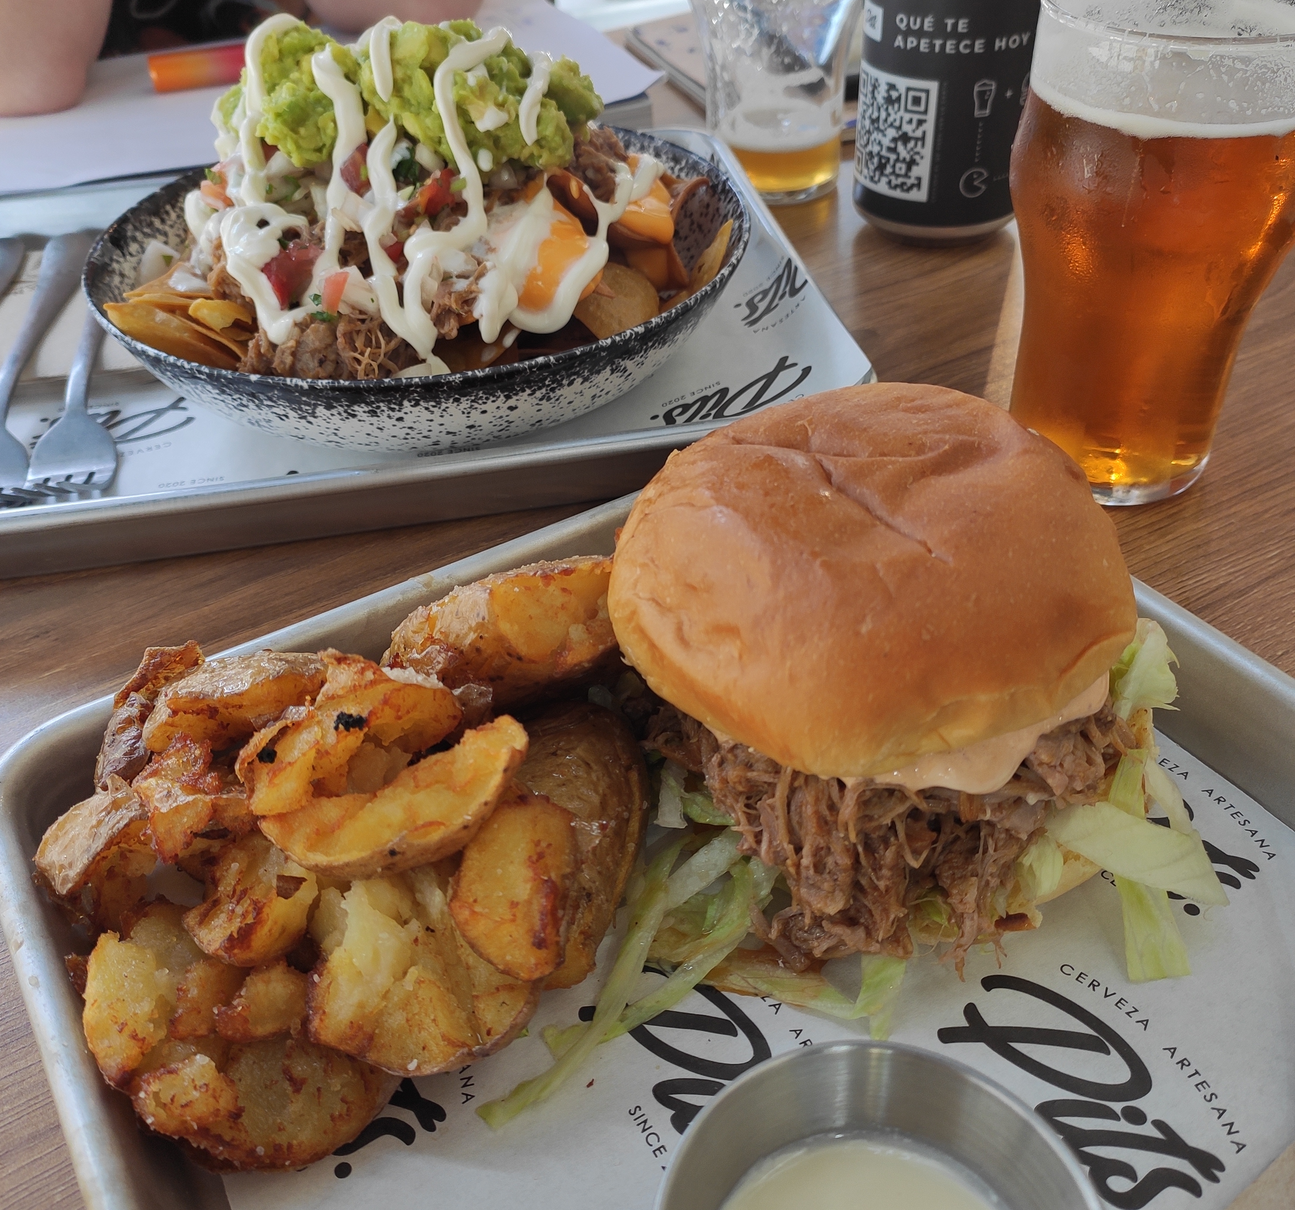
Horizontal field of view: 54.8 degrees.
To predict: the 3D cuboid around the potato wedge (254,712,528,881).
[{"bbox_3d":[-0.048,0.036,0.233,0.055,0.024,0.026,-18,42,-17],"label":"potato wedge"}]

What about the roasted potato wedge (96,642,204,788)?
[{"bbox_3d":[-0.108,0.024,0.270,0.022,0.029,0.036,19,44,24],"label":"roasted potato wedge"}]

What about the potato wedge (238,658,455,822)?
[{"bbox_3d":[-0.060,0.027,0.253,0.046,0.027,0.030,-21,43,-20],"label":"potato wedge"}]

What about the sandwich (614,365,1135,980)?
[{"bbox_3d":[0.045,0.005,0.251,0.109,0.085,0.106,-3,40,0],"label":"sandwich"}]

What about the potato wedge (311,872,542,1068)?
[{"bbox_3d":[-0.040,0.066,0.224,0.044,0.032,0.042,-9,40,-8],"label":"potato wedge"}]

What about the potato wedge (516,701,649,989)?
[{"bbox_3d":[-0.015,0.045,0.249,0.036,0.032,0.066,2,40,6],"label":"potato wedge"}]

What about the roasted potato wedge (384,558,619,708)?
[{"bbox_3d":[-0.031,0.007,0.292,0.066,0.031,0.033,-23,44,-22],"label":"roasted potato wedge"}]

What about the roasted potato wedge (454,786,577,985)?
[{"bbox_3d":[-0.024,0.051,0.227,0.026,0.026,0.038,3,40,8],"label":"roasted potato wedge"}]

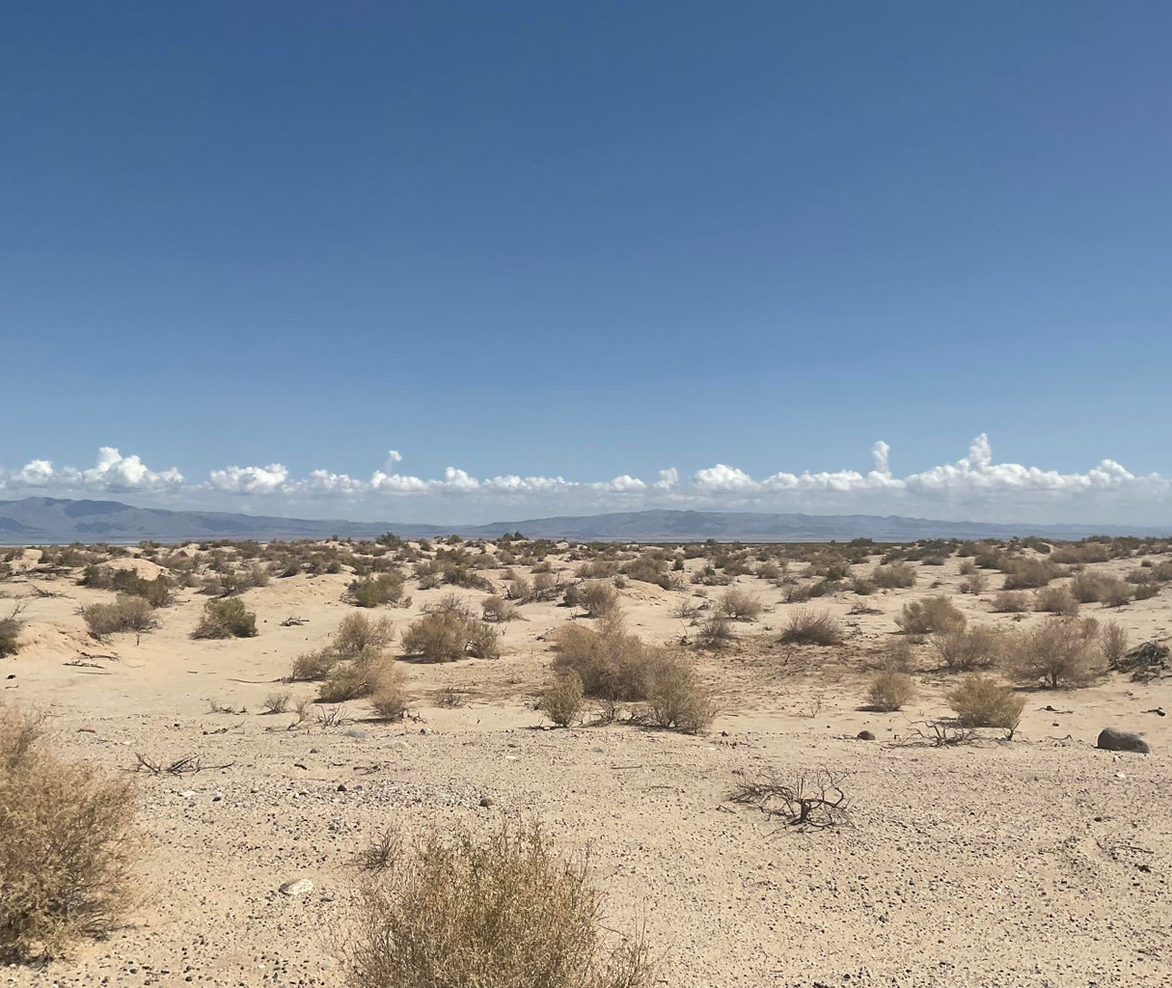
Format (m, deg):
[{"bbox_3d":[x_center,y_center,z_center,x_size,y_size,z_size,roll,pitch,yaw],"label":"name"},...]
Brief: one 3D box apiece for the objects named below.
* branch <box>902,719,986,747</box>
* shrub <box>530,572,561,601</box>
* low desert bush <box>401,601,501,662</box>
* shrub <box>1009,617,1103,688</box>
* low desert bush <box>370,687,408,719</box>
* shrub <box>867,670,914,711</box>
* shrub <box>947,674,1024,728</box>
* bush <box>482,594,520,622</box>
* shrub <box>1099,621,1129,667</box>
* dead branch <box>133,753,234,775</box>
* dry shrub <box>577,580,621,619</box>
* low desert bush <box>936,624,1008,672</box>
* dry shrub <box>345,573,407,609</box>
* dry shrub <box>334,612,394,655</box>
[{"bbox_3d":[2.843,1.896,8.760,0.662,0.177,0.397,-1,-3,18],"label":"branch"},{"bbox_3d":[-1.079,2.490,30.061,0.815,0.803,0.775,0,-2,-2],"label":"shrub"},{"bbox_3d":[-1.867,1.884,15.292,1.340,0.789,1.005,0,-2,-7],"label":"low desert bush"},{"bbox_3d":[5.239,1.766,12.294,1.022,0.791,0.920,-1,-3,23],"label":"shrub"},{"bbox_3d":[-1.787,1.885,10.038,0.336,0.298,0.319,0,-2,-10],"label":"low desert bush"},{"bbox_3d":[2.905,1.860,10.514,0.437,0.378,0.415,-1,-3,15],"label":"shrub"},{"bbox_3d":[3.519,1.823,9.701,0.665,0.470,0.598,-1,-3,20],"label":"shrub"},{"bbox_3d":[-1.672,2.236,21.604,0.691,0.544,0.622,0,-2,-4],"label":"bush"},{"bbox_3d":[6.760,1.911,14.132,0.382,0.575,0.382,-1,-3,25],"label":"shrub"},{"bbox_3d":[-2.836,1.900,7.777,0.718,0.112,0.323,1,-3,-20],"label":"dead branch"},{"bbox_3d":[0.274,2.092,21.775,0.836,0.751,0.752,0,-2,1],"label":"dry shrub"},{"bbox_3d":[4.839,1.944,13.894,0.907,0.566,0.771,-1,-3,19],"label":"low desert bush"},{"bbox_3d":[-5.178,2.373,27.303,1.481,0.850,1.185,0,-3,-11],"label":"dry shrub"},{"bbox_3d":[-3.208,2.003,15.853,0.872,0.602,0.785,0,-3,-11],"label":"dry shrub"}]

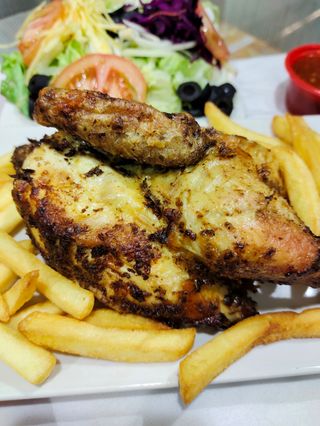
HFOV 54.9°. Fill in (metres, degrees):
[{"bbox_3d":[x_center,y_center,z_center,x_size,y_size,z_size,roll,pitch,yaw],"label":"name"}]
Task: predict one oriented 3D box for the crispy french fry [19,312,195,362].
[{"bbox_3d":[-0.024,0.058,0.142,0.079,0.013,0.015,5,57,1],"label":"crispy french fry"}]

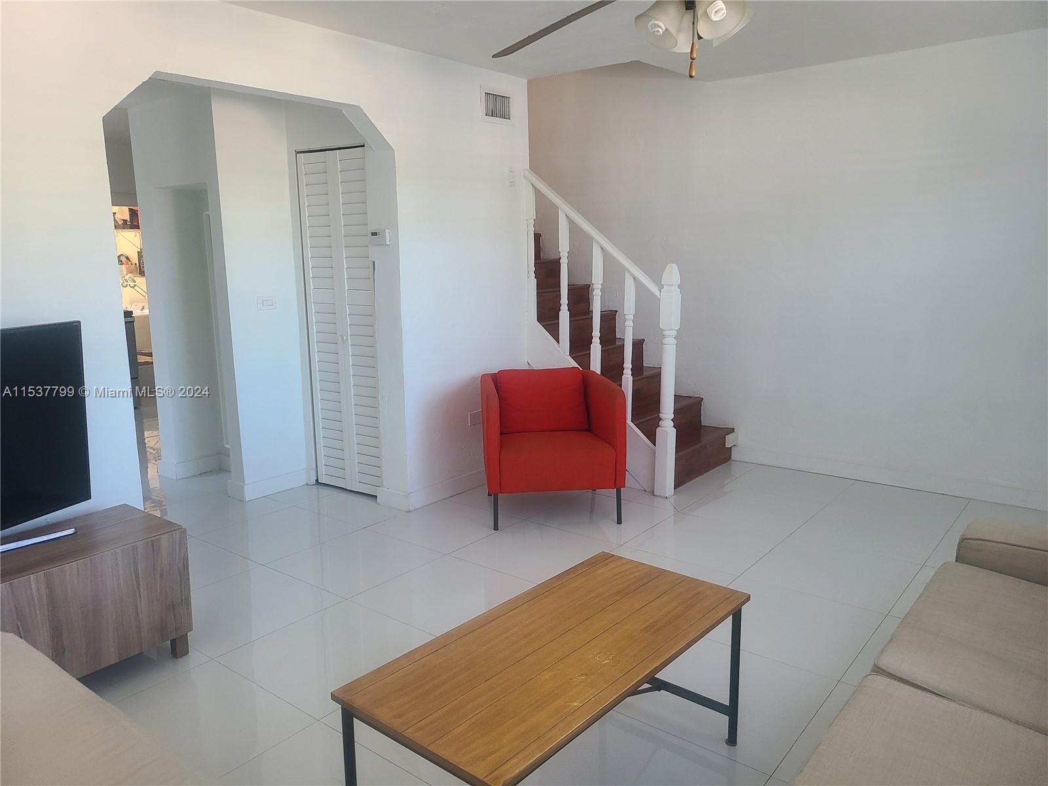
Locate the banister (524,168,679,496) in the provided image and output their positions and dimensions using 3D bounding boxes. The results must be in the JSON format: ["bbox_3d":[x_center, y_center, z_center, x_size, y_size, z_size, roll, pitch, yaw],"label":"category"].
[{"bbox_3d":[0.442,-0.398,4.788,1.056,1.927,0.079,8,13,37],"label":"banister"}]

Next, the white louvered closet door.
[{"bbox_3d":[-1.064,-0.390,4.604,0.618,1.987,0.041,8,13,37],"label":"white louvered closet door"}]

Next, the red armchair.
[{"bbox_3d":[0.137,0.277,4.403,0.700,0.750,0.730,-2,11,-7],"label":"red armchair"}]

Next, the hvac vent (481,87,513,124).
[{"bbox_3d":[-0.156,-1.686,4.633,0.023,0.196,0.297,8,13,37],"label":"hvac vent"}]

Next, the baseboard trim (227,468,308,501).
[{"bbox_3d":[-1.567,0.548,4.815,0.187,0.101,0.436,8,13,37],"label":"baseboard trim"}]

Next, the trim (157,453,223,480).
[{"bbox_3d":[-2.229,0.472,5.256,0.237,0.101,0.322,8,13,37],"label":"trim"}]

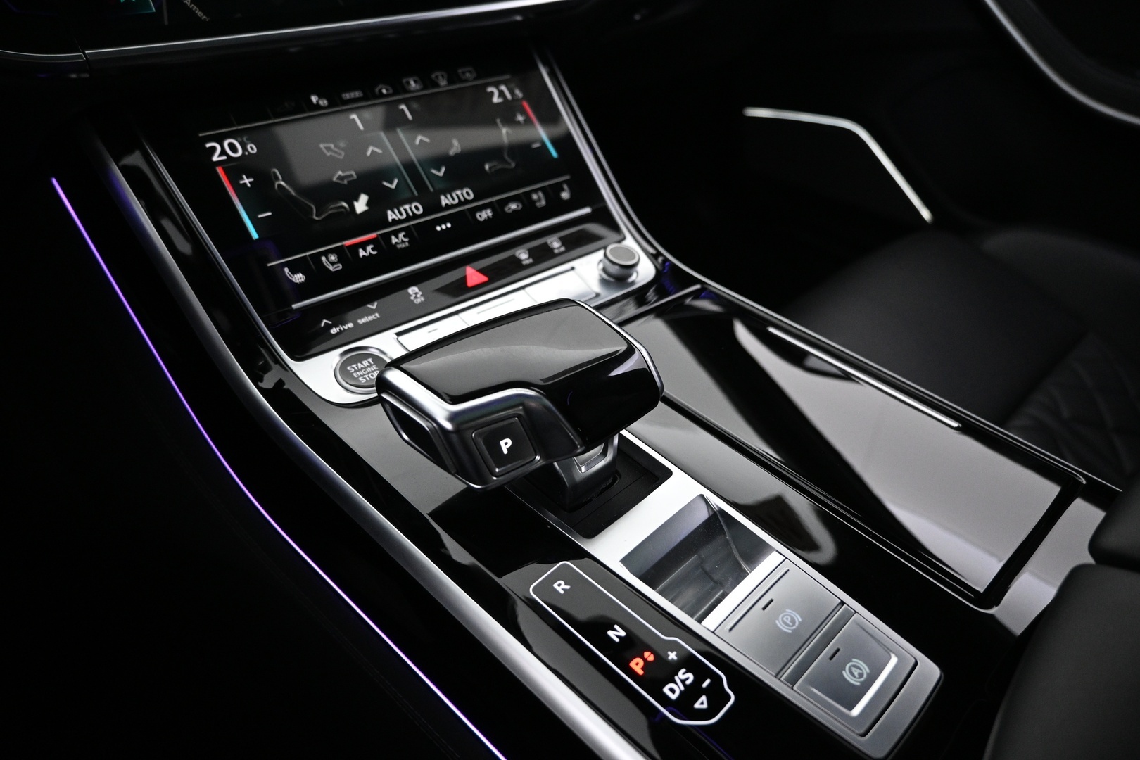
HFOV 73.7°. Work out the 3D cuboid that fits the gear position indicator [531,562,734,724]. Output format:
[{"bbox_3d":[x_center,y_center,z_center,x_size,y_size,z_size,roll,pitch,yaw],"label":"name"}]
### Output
[{"bbox_3d":[0.018,0.084,0.244,0.023,0.004,0.073,-29,44,-35],"label":"gear position indicator"}]

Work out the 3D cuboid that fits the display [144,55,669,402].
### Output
[{"bbox_3d":[-0.070,-0.093,0.405,0.232,0.030,0.174,-25,77,-31],"label":"display"}]

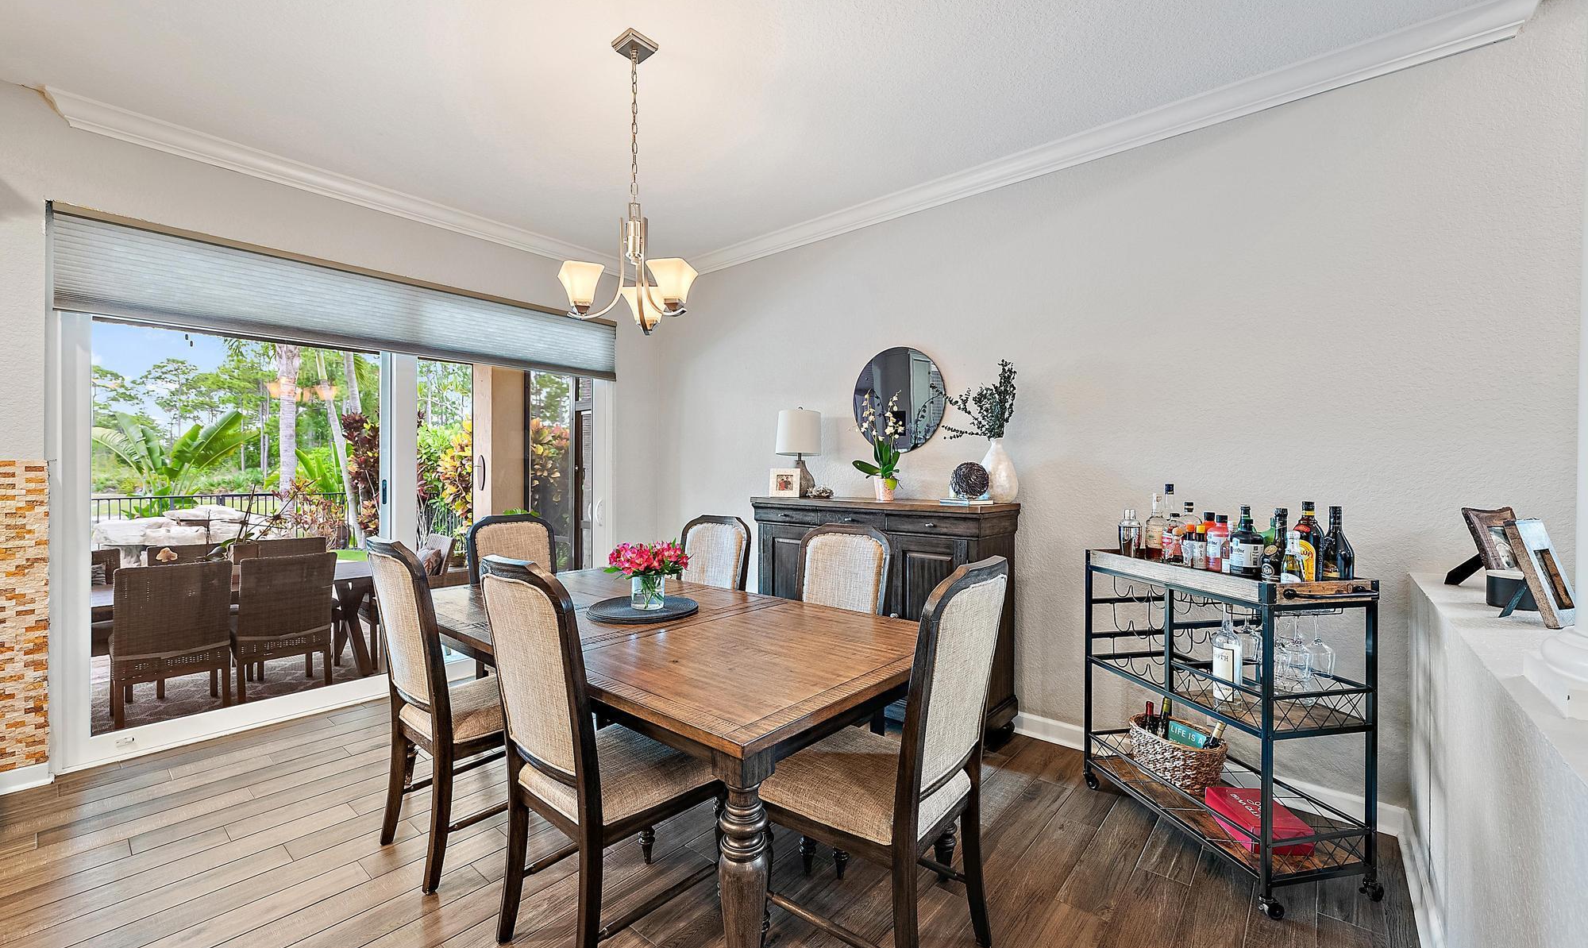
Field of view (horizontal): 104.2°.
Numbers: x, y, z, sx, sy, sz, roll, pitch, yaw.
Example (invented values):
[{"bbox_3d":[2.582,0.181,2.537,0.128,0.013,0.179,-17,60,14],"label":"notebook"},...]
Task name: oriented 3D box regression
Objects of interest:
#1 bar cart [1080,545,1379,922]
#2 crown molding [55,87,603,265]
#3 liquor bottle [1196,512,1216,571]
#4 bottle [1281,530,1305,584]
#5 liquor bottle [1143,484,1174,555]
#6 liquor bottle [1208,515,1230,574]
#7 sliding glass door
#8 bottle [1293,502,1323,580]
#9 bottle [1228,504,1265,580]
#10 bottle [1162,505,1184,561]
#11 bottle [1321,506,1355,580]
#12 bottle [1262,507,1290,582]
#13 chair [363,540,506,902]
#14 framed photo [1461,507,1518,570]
[{"bbox_3d":[1.479,0.789,2.167,0.419,0.961,0.798,0,0,-11],"label":"bar cart"},{"bbox_3d":[-2.103,-1.550,3.762,0.072,0.106,3.119,1,1,41],"label":"crown molding"},{"bbox_3d":[1.444,0.250,2.150,0.066,0.223,0.066,0,0,-41],"label":"liquor bottle"},{"bbox_3d":[1.497,0.261,1.852,0.062,0.184,0.062,0,0,-37],"label":"bottle"},{"bbox_3d":[1.418,0.210,2.390,0.085,0.325,0.085,1,0,31],"label":"liquor bottle"},{"bbox_3d":[1.373,0.247,2.000,0.068,0.223,0.068,0,0,-41],"label":"liquor bottle"},{"bbox_3d":[-2.293,0.081,3.694,0.130,2.420,2.750,0,0,40],"label":"sliding glass door"},{"bbox_3d":[1.590,0.232,1.910,0.077,0.290,0.077,1,1,40],"label":"bottle"},{"bbox_3d":[1.437,0.233,1.958,0.093,0.232,0.095,0,0,-37],"label":"bottle"},{"bbox_3d":[1.398,0.241,2.279,0.074,0.212,0.074,0,0,-37],"label":"bottle"},{"bbox_3d":[1.708,0.238,1.945,0.082,0.280,0.082,1,1,41],"label":"bottle"},{"bbox_3d":[1.525,0.242,1.940,0.080,0.270,0.080,1,1,38],"label":"bottle"},{"bbox_3d":[-1.130,0.745,2.163,0.480,1.050,0.575,0,0,41],"label":"chair"},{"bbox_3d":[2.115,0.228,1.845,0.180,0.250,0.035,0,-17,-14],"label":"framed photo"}]

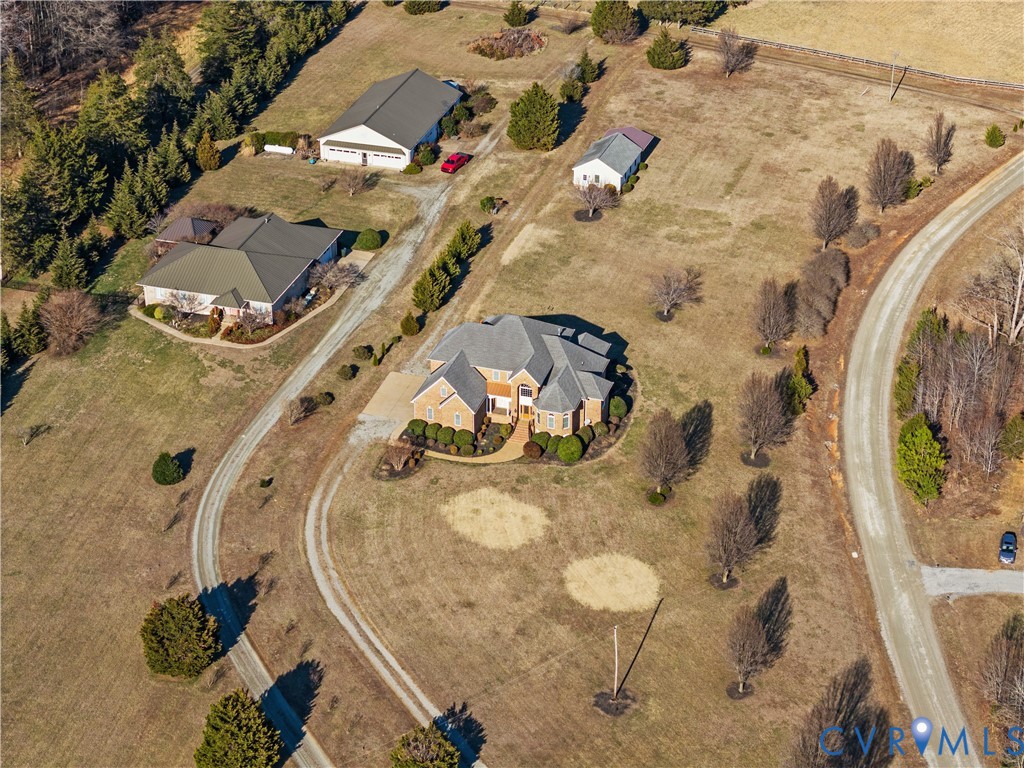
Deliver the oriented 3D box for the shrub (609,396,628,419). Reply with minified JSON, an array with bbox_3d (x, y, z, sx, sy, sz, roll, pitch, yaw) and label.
[{"bbox_3d":[13.280,2.940,258.970,2.210,2.920,2.210,-1,31,0],"label":"shrub"}]

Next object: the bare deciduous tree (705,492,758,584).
[{"bbox_3d":[23.700,16.960,225.370,5.360,11.310,5.360,0,30,0],"label":"bare deciduous tree"}]

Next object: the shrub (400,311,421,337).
[{"bbox_3d":[-13.780,-8.410,278.740,2.380,3.070,2.380,-1,31,0],"label":"shrub"}]

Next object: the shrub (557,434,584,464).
[{"bbox_3d":[7.020,7.910,250.140,3.000,3.530,3.000,-1,31,0],"label":"shrub"}]

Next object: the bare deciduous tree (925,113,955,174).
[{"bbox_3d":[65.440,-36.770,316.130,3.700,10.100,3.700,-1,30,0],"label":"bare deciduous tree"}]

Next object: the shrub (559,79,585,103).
[{"bbox_3d":[10.060,-49.220,345.600,3.800,3.200,3.800,-1,30,0],"label":"shrub"}]

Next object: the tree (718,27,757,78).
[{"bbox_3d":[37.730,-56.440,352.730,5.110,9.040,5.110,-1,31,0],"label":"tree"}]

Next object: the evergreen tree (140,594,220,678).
[{"bbox_3d":[-34.050,25.620,213.350,8.040,7.940,8.040,0,30,0],"label":"evergreen tree"}]

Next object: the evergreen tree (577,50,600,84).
[{"bbox_3d":[13.150,-54.960,356.720,4.170,6.050,4.170,0,30,0],"label":"evergreen tree"}]

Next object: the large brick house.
[{"bbox_3d":[1.580,-2.300,256.220,22.800,10.900,20.000,10,31,17],"label":"large brick house"}]

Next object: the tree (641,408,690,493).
[{"bbox_3d":[18.000,7.830,242.040,5.730,11.630,5.730,-1,31,0],"label":"tree"}]

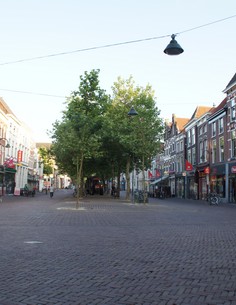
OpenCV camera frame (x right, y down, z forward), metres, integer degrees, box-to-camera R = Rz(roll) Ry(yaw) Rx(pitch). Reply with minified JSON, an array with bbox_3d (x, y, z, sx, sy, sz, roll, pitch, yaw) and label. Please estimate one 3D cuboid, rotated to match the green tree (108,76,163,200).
[{"bbox_3d":[1.720,-1.165,36.000,5.800,12.600,5.800,1,-6,0],"label":"green tree"}]

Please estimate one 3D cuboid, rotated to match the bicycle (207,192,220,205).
[{"bbox_3d":[8.308,4.013,30.000,1.750,1.100,0.600,-4,-8,37],"label":"bicycle"}]

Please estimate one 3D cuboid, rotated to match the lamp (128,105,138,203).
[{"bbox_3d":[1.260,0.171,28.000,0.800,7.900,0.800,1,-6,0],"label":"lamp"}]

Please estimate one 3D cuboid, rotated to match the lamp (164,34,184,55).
[{"bbox_3d":[1.385,-2.657,8.500,0.500,0.450,0.500,1,-6,0],"label":"lamp"}]

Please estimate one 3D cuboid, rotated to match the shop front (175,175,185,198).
[{"bbox_3d":[8.873,4.948,50.000,0.700,3.500,5.200,1,-6,-4],"label":"shop front"}]

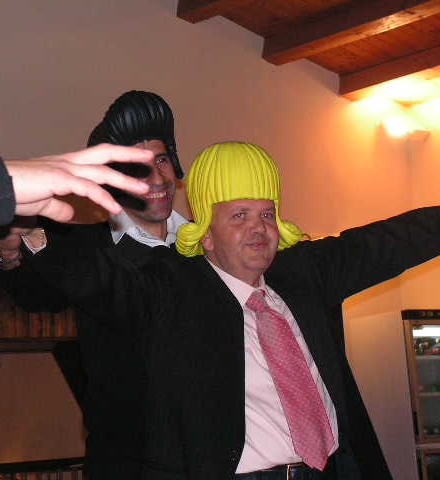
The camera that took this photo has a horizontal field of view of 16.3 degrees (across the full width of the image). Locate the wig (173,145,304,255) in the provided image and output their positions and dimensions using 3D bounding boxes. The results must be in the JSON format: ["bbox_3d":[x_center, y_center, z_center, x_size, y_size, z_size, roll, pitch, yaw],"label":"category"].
[{"bbox_3d":[0.041,-0.092,3.420,0.285,0.250,0.250,-2,-10,-24],"label":"wig"}]

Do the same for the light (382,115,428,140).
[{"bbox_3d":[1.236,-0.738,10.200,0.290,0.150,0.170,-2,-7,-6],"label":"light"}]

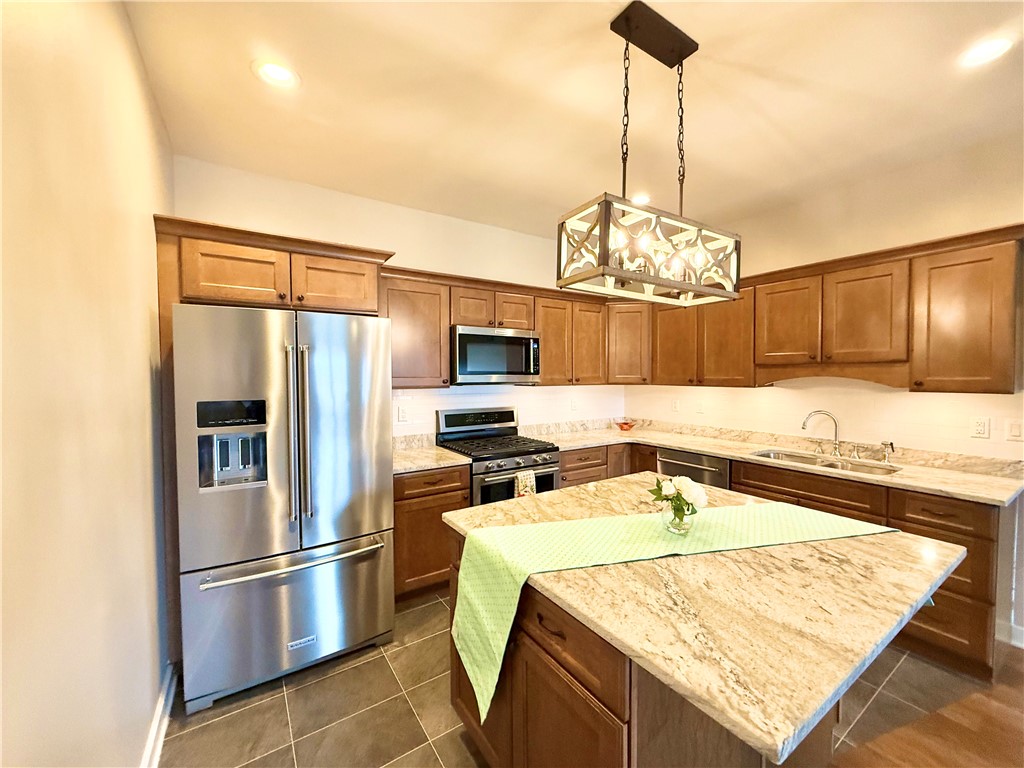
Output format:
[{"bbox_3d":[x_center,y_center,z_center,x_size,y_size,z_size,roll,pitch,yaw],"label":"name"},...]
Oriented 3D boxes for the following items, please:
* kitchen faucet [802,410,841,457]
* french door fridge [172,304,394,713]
[{"bbox_3d":[2.123,0.339,2.840,0.262,0.318,0.060,0,2,3],"label":"kitchen faucet"},{"bbox_3d":[-1.257,0.550,2.354,0.906,1.790,0.895,-1,2,-33],"label":"french door fridge"}]

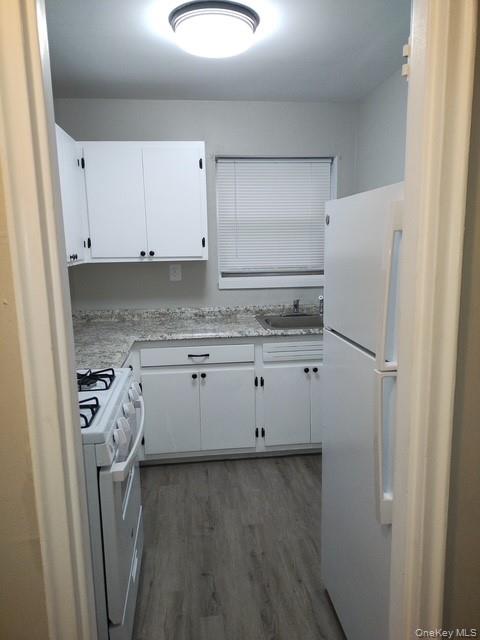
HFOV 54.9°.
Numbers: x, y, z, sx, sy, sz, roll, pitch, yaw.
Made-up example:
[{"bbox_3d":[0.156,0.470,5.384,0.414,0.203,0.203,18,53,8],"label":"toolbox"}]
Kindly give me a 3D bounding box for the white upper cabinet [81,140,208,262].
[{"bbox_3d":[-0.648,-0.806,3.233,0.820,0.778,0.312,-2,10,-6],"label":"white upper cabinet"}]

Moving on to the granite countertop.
[{"bbox_3d":[-0.151,0.076,2.887,2.251,0.113,1.387,-2,10,-6],"label":"granite countertop"}]

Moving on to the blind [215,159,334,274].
[{"bbox_3d":[0.273,-0.791,3.546,0.874,0.854,0.050,-2,10,-6],"label":"blind"}]

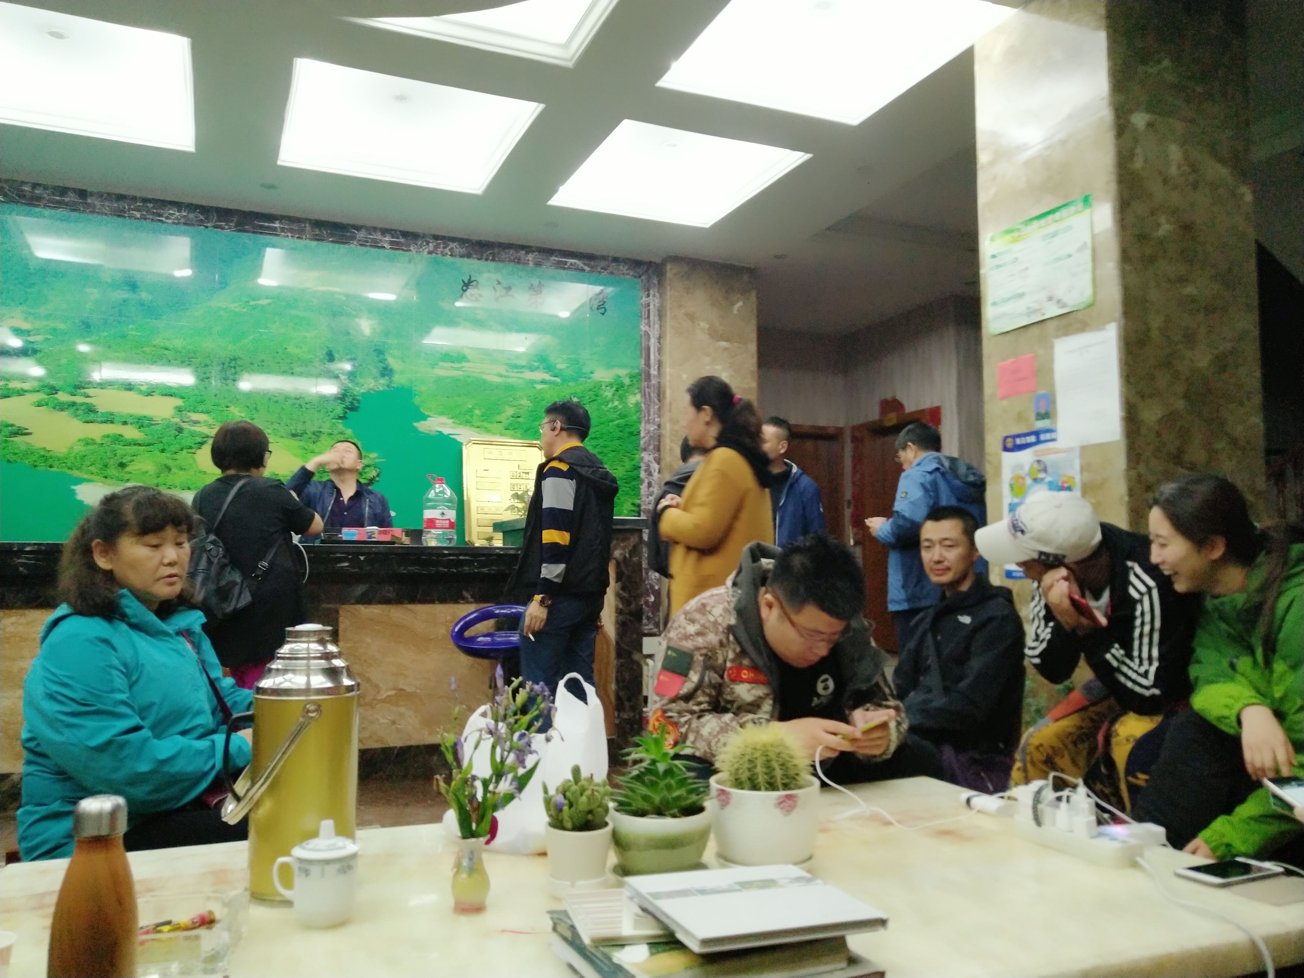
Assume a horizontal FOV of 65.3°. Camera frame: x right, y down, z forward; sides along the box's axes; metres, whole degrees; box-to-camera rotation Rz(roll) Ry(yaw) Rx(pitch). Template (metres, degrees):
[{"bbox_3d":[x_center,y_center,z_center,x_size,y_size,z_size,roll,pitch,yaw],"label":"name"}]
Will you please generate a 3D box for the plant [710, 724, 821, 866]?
[{"bbox_3d":[0.168,0.451,1.510,0.162,0.200,0.160,0,-5,6],"label":"plant"}]

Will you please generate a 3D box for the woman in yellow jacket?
[{"bbox_3d":[0.233,0.418,3.500,0.420,1.620,0.480,-2,-5,23],"label":"woman in yellow jacket"}]

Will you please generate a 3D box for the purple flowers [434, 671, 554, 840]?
[{"bbox_3d":[-0.210,0.354,1.350,0.155,0.223,0.130,1,-5,-18],"label":"purple flowers"}]

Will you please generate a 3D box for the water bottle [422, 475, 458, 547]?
[{"bbox_3d":[-1.010,0.106,4.850,0.160,0.335,0.160,1,-5,-12],"label":"water bottle"}]

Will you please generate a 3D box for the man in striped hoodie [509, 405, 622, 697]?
[{"bbox_3d":[-0.386,0.473,4.450,0.360,1.720,0.500,-3,-5,28],"label":"man in striped hoodie"}]

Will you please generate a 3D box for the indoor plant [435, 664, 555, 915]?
[{"bbox_3d":[-0.202,0.377,1.303,0.150,0.315,0.130,1,-5,-8],"label":"indoor plant"}]

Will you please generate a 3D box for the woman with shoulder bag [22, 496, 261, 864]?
[{"bbox_3d":[-0.900,0.544,2.000,0.660,1.130,0.520,-1,-5,12],"label":"woman with shoulder bag"}]

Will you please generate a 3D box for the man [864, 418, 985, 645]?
[{"bbox_3d":[1.328,0.500,4.900,0.500,1.680,0.520,-3,-6,38],"label":"man"}]

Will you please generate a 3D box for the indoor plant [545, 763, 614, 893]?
[{"bbox_3d":[-0.101,0.458,1.392,0.096,0.166,0.094,0,-5,-4],"label":"indoor plant"}]

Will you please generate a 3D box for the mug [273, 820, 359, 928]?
[{"bbox_3d":[-0.413,0.467,1.254,0.104,0.127,0.081,2,-5,-18],"label":"mug"}]

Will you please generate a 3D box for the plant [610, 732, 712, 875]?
[{"bbox_3d":[0.013,0.450,1.445,0.148,0.203,0.148,0,-4,0],"label":"plant"}]

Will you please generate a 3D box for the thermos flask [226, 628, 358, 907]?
[{"bbox_3d":[-0.508,0.376,1.436,0.186,0.364,0.152,2,-5,-28],"label":"thermos flask"}]

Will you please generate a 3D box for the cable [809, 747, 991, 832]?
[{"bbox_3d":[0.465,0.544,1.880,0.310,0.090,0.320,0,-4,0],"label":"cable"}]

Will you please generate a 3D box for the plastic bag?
[{"bbox_3d":[-0.212,0.442,1.690,0.250,0.268,0.180,2,-5,-23],"label":"plastic bag"}]

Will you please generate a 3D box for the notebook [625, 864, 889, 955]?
[{"bbox_3d":[0.109,0.463,1.133,0.220,0.015,0.213,4,-6,-22],"label":"notebook"}]

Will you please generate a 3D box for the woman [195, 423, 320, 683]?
[{"bbox_3d":[-1.643,0.497,4.200,0.520,1.570,0.480,-1,-5,8],"label":"woman"}]

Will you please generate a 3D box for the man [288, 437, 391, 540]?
[{"bbox_3d":[-1.664,0.580,5.420,0.550,1.665,0.380,1,-5,-16],"label":"man"}]

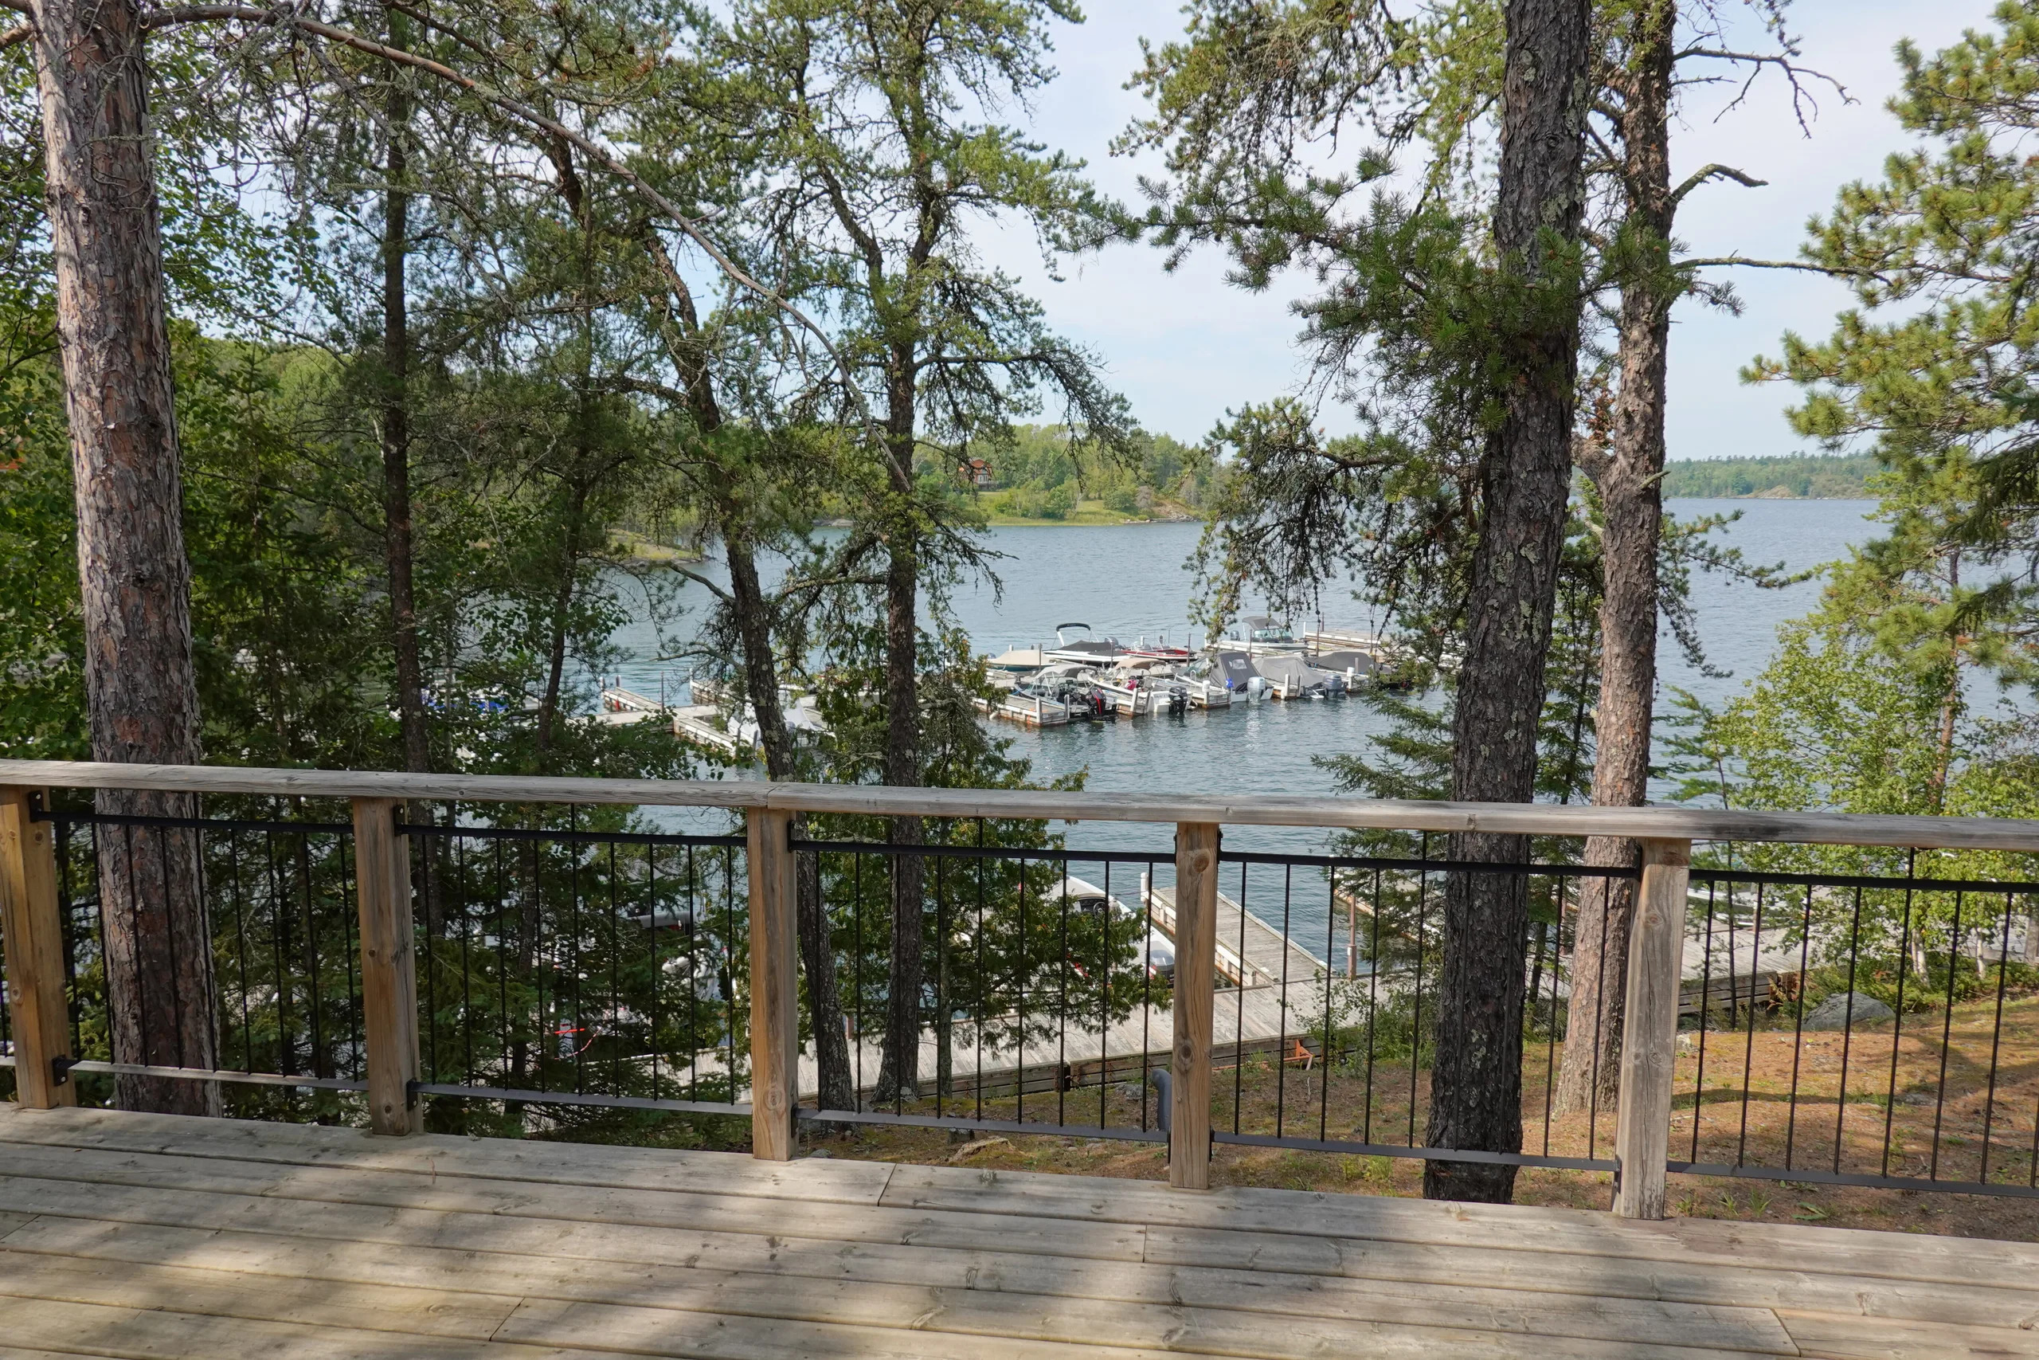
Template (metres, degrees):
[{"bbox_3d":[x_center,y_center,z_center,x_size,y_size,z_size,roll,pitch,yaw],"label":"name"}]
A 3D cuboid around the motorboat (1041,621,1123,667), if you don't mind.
[{"bbox_3d":[3.668,-1.909,73.931,2.300,2.200,5.700,-5,10,-36],"label":"motorboat"}]

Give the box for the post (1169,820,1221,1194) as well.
[{"bbox_3d":[0.420,0.774,3.268,0.090,0.904,0.090,1,8,7],"label":"post"}]

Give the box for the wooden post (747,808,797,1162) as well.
[{"bbox_3d":[-0.613,0.752,3.396,0.090,0.904,0.090,1,8,7],"label":"wooden post"}]

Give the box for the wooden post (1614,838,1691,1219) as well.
[{"bbox_3d":[1.457,0.795,3.139,0.090,0.904,0.090,1,8,7],"label":"wooden post"}]

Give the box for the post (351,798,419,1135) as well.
[{"bbox_3d":[-1.629,0.731,3.522,0.090,0.904,0.090,1,8,7],"label":"post"}]

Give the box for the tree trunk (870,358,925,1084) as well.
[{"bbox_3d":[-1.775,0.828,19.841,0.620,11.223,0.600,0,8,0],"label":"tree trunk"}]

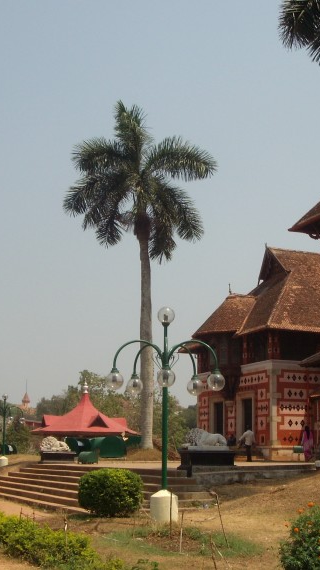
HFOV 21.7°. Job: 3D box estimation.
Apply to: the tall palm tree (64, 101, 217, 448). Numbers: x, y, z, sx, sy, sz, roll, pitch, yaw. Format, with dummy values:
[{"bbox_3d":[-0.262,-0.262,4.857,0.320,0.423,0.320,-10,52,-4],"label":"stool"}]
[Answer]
[{"bbox_3d":[-0.952,-0.969,45.406,7.800,19.366,7.800,0,-11,0],"label":"tall palm tree"}]

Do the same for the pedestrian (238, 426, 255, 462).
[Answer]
[{"bbox_3d":[4.040,7.415,38.966,0.680,1.684,0.420,2,-11,-8],"label":"pedestrian"}]

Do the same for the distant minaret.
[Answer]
[{"bbox_3d":[-32.364,26.334,200.753,2.400,7.652,2.400,0,-11,0],"label":"distant minaret"}]

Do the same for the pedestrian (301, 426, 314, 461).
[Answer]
[{"bbox_3d":[6.640,7.136,37.558,0.620,1.601,0.420,-1,-11,5],"label":"pedestrian"}]

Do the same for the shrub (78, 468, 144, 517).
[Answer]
[{"bbox_3d":[-1.146,4.886,19.706,1.520,1.079,1.500,0,-11,0],"label":"shrub"}]

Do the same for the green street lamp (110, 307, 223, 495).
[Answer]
[{"bbox_3d":[0.139,2.387,17.785,2.420,3.915,2.350,0,-11,0],"label":"green street lamp"}]

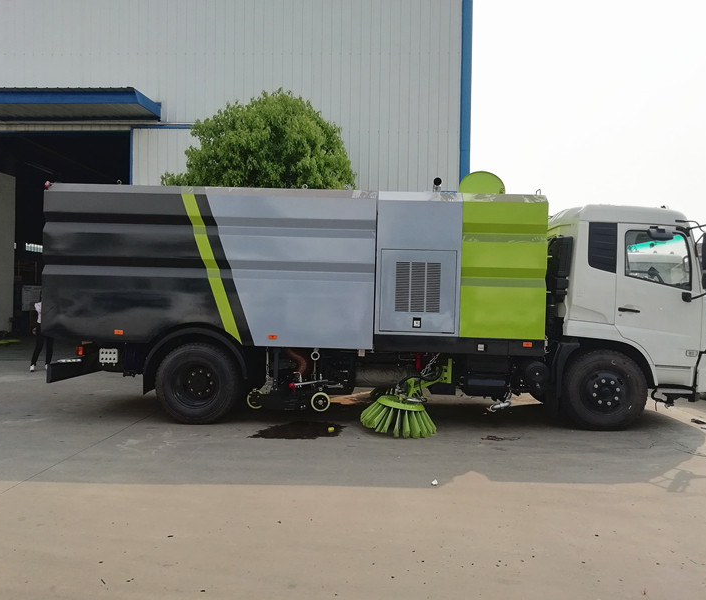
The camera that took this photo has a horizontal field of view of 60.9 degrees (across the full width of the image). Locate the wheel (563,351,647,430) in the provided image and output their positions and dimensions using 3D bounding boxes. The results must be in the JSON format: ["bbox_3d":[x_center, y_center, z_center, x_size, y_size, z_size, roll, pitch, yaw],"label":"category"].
[{"bbox_3d":[3.129,1.124,7.549,1.000,1.000,0.280,1,0,1],"label":"wheel"}]

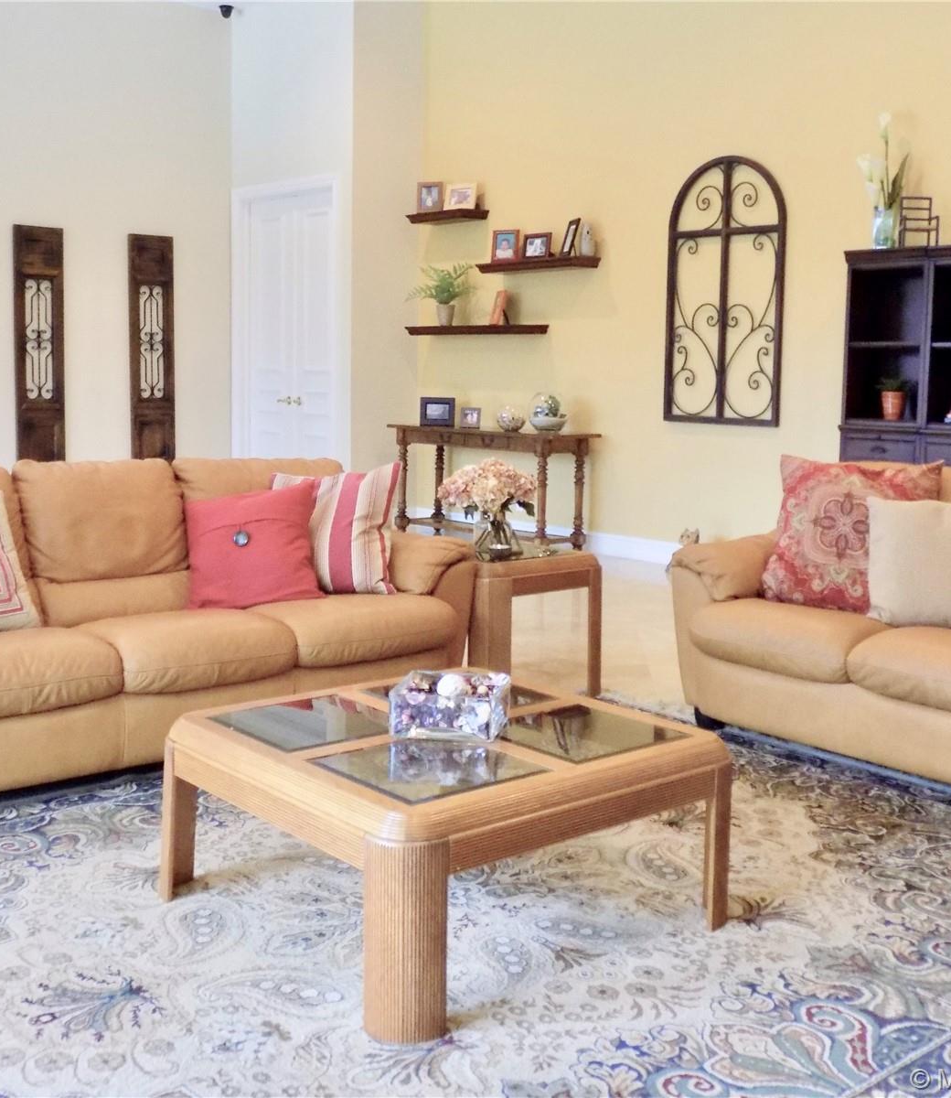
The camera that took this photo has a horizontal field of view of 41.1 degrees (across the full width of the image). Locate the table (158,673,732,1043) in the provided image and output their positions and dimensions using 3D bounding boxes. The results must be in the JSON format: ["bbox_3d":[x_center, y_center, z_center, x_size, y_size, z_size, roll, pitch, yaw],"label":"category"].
[{"bbox_3d":[-0.074,0.568,2.710,0.894,0.403,0.894,-5,10,-40],"label":"table"}]

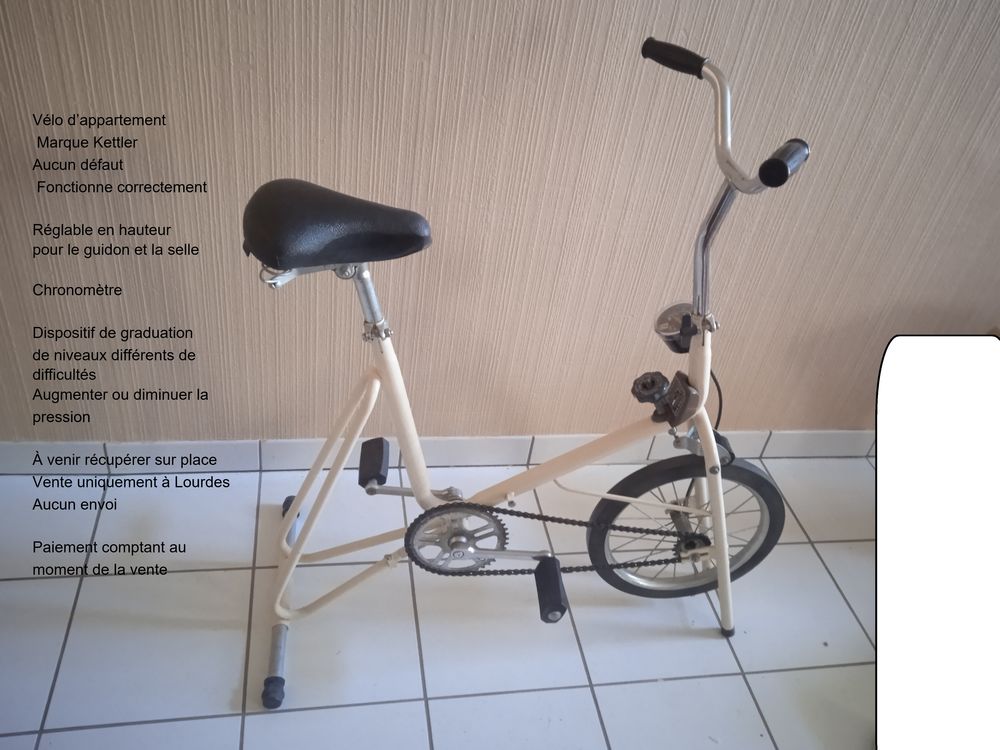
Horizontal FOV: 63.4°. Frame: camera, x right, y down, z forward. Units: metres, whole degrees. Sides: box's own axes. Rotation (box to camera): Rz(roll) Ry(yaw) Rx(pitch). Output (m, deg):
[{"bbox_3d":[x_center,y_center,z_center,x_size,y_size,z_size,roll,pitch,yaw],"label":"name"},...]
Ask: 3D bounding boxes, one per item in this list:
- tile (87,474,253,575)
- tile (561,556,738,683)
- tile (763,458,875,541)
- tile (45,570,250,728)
[{"bbox_3d":[-0.647,0.296,1.638,0.300,0.010,0.264,0,38,-13],"label":"tile"},{"bbox_3d":[0.290,0.478,1.632,0.300,0.010,0.300,0,38,-13],"label":"tile"},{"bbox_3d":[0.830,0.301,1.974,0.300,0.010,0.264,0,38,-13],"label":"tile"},{"bbox_3d":[-0.598,0.472,1.419,0.300,0.010,0.300,0,38,-13],"label":"tile"}]

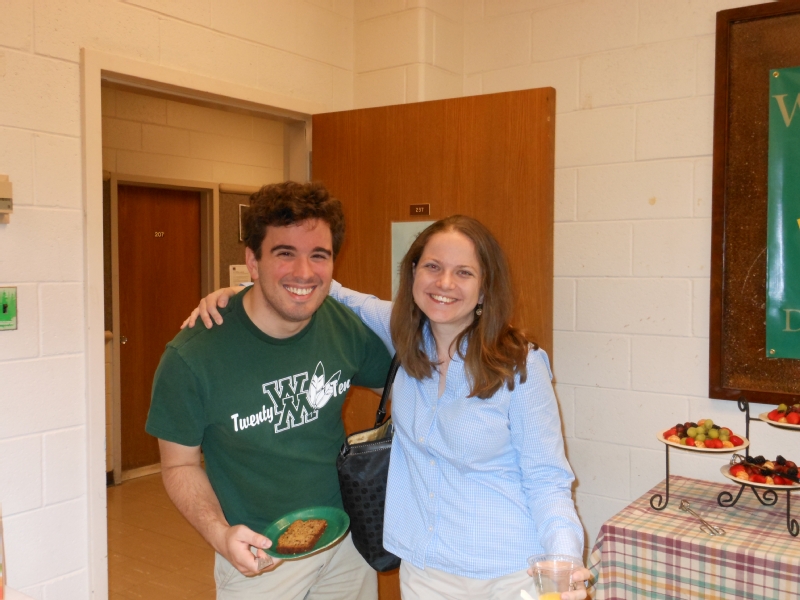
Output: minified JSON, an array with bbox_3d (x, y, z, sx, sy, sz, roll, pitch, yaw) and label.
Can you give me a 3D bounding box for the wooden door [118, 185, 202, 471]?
[{"bbox_3d":[-1.752,0.204,5.554,0.045,2.039,0.803,2,3,38],"label":"wooden door"}]

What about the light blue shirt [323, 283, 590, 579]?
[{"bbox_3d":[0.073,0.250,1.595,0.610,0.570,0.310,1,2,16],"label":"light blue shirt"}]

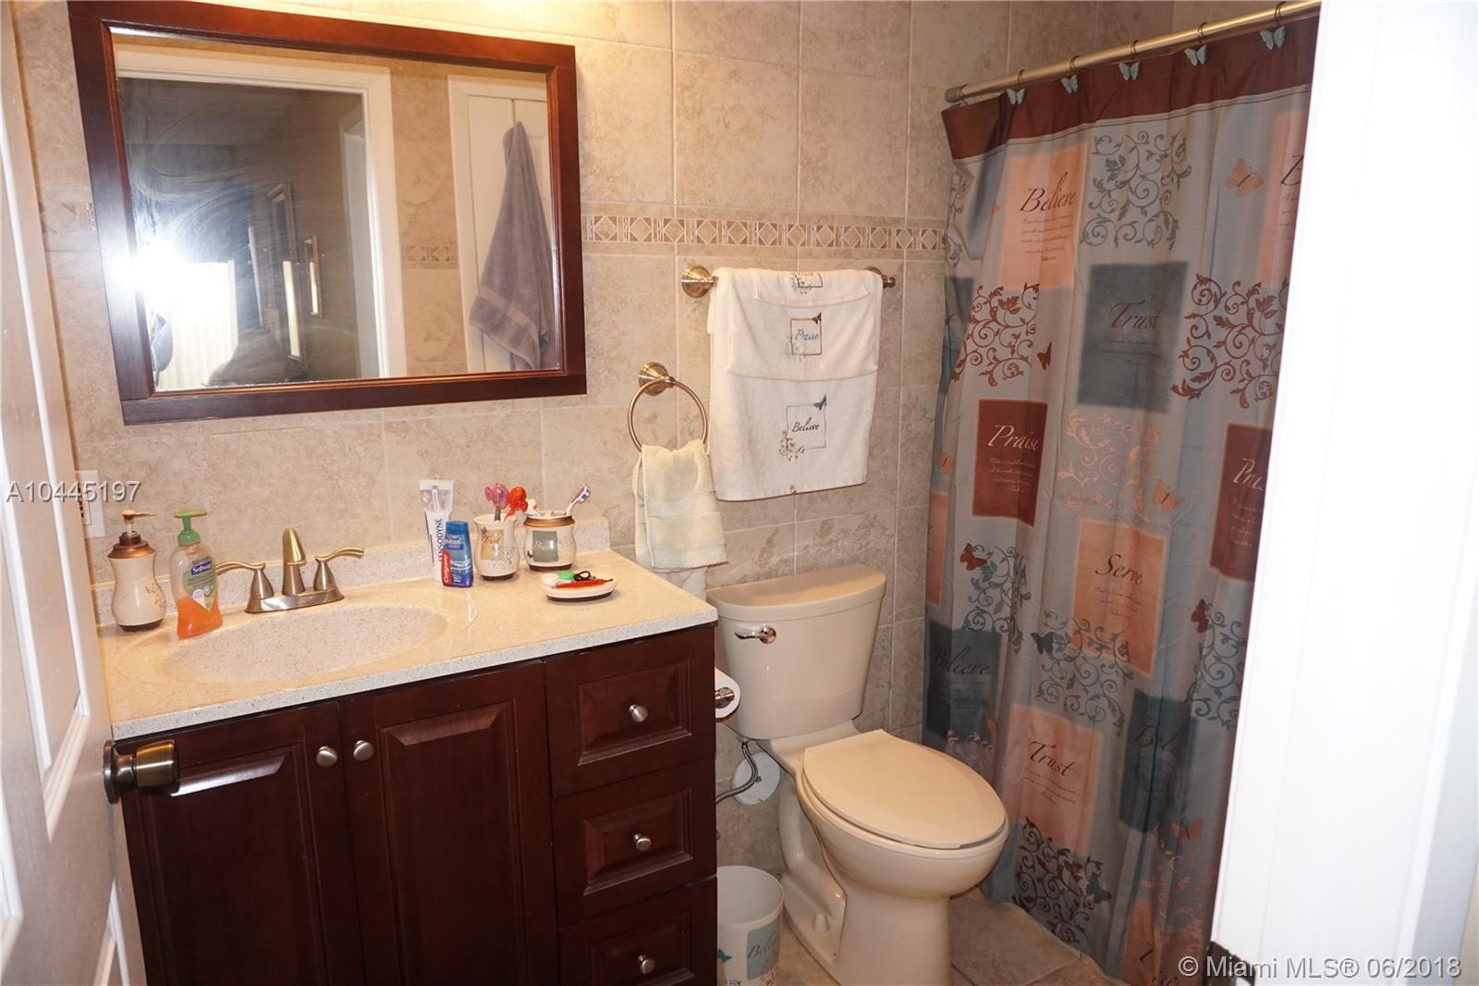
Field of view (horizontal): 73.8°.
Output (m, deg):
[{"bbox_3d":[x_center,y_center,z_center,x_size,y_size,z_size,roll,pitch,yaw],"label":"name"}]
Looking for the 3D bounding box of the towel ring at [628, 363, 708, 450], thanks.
[{"bbox_3d":[-0.158,-0.163,2.058,0.184,0.212,0.082,-7,13,-29],"label":"towel ring"}]

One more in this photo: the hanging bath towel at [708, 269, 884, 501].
[{"bbox_3d":[0.125,-0.241,2.176,0.445,0.482,0.070,-7,13,-29],"label":"hanging bath towel"}]

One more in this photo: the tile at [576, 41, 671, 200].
[{"bbox_3d":[-0.270,-0.732,1.957,0.305,0.302,0.010,-6,13,-28],"label":"tile"}]

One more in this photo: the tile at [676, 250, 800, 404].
[{"bbox_3d":[-0.003,-0.363,2.183,0.300,0.302,0.010,-6,13,-28],"label":"tile"}]

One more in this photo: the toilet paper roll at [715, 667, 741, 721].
[{"bbox_3d":[-0.053,0.372,1.872,0.076,0.076,0.100,-6,13,-28],"label":"toilet paper roll"}]

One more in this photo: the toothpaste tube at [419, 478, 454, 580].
[{"bbox_3d":[-0.570,0.070,1.883,0.061,0.190,0.034,-1,11,-5],"label":"toothpaste tube"}]

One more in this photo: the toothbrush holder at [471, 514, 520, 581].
[{"bbox_3d":[-0.461,0.105,1.869,0.083,0.110,0.083,-1,11,-6],"label":"toothbrush holder"}]

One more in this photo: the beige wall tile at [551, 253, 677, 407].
[{"bbox_3d":[-0.269,-0.333,2.037,0.305,0.302,0.010,-6,13,-28],"label":"beige wall tile"}]

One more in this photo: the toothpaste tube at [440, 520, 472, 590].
[{"bbox_3d":[-0.527,0.110,1.848,0.055,0.125,0.033,0,11,-1],"label":"toothpaste tube"}]

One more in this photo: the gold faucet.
[{"bbox_3d":[-0.772,0.133,1.707,0.240,0.137,0.140,-6,13,-28],"label":"gold faucet"}]

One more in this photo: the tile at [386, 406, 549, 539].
[{"bbox_3d":[-0.523,0.001,1.917,0.302,0.302,0.010,-7,13,-29],"label":"tile"}]

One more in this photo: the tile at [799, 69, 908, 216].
[{"bbox_3d":[0.266,-0.785,2.227,0.302,0.302,0.010,-7,13,-29],"label":"tile"}]

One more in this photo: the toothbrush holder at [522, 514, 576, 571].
[{"bbox_3d":[-0.374,0.094,1.938,0.101,0.104,0.101,-1,11,-3],"label":"toothbrush holder"}]

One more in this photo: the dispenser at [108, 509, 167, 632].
[{"bbox_3d":[-0.966,0.122,1.583,0.081,0.193,0.074,-2,12,-8],"label":"dispenser"}]

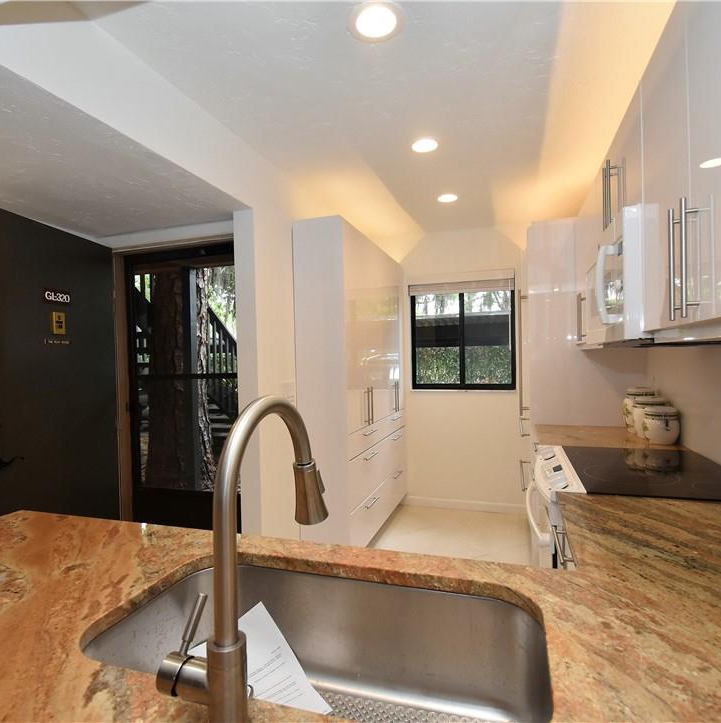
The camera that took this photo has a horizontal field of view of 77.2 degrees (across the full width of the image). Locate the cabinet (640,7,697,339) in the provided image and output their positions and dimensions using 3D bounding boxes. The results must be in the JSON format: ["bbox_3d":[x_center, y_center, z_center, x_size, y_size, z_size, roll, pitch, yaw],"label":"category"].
[{"bbox_3d":[0.993,-0.474,1.155,0.385,0.760,0.385,-1,1,18],"label":"cabinet"}]

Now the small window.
[{"bbox_3d":[0.891,-0.222,3.977,0.900,0.950,0.090,-1,1,18],"label":"small window"}]

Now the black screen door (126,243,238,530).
[{"bbox_3d":[-1.015,0.342,2.676,0.890,2.030,0.050,-1,1,18],"label":"black screen door"}]

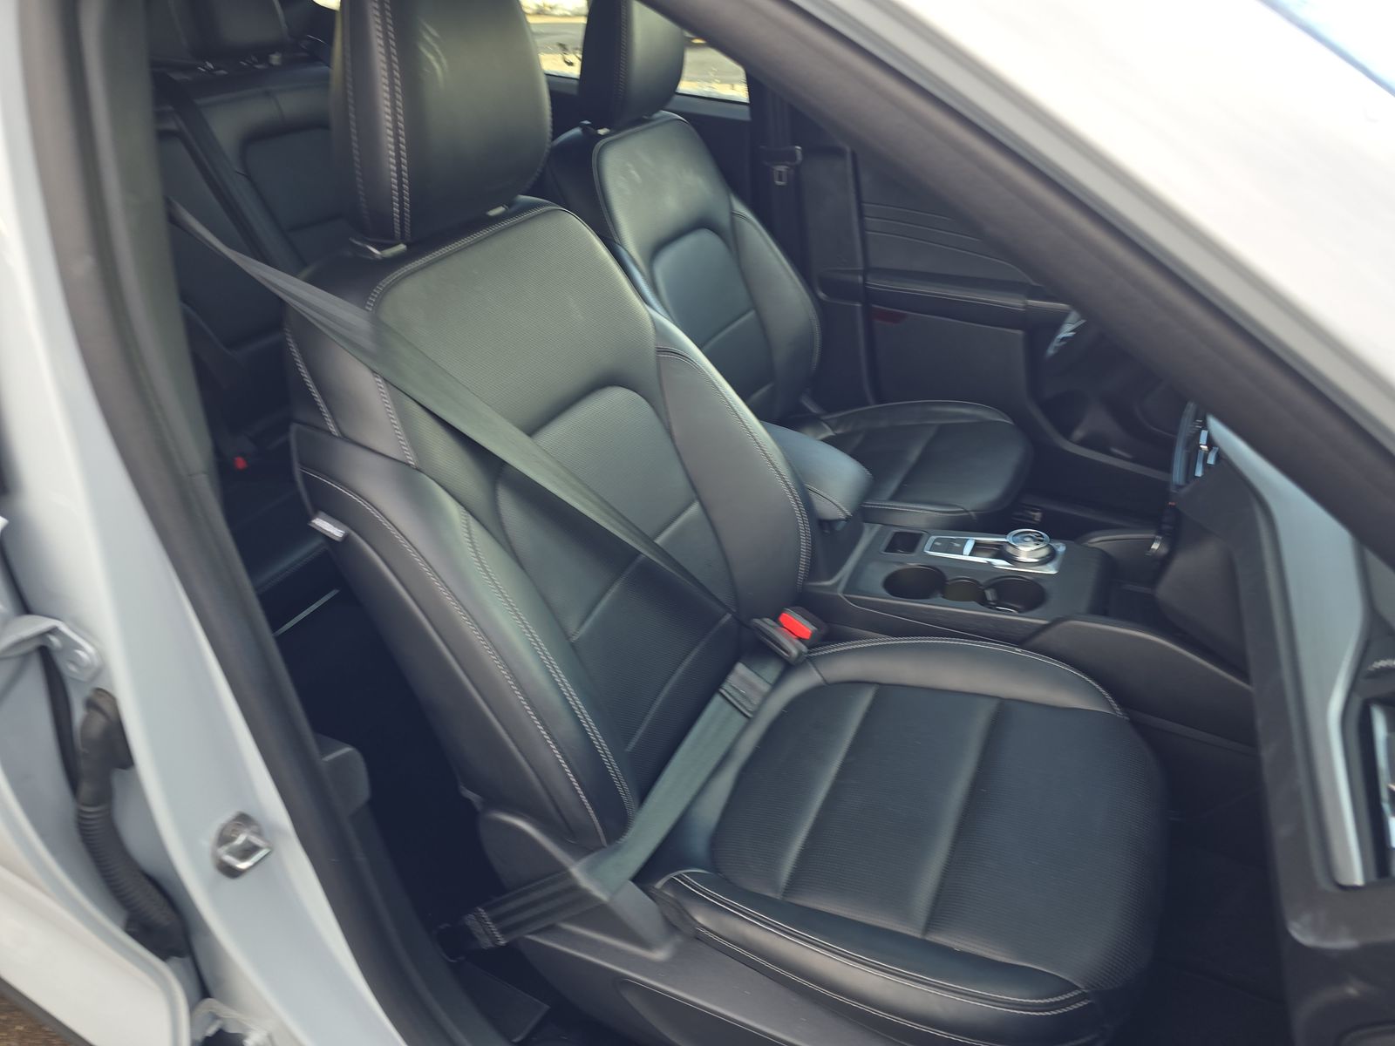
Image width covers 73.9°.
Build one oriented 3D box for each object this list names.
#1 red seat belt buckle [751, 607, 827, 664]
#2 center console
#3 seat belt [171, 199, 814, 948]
[{"bbox_3d":[0.117,0.144,1.147,0.075,0.050,0.060,32,41,8],"label":"red seat belt buckle"},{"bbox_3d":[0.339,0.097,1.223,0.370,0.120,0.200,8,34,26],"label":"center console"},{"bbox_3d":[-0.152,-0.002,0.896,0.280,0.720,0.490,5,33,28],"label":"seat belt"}]

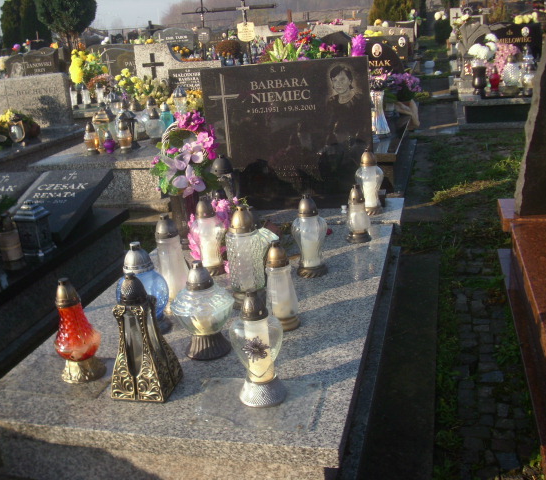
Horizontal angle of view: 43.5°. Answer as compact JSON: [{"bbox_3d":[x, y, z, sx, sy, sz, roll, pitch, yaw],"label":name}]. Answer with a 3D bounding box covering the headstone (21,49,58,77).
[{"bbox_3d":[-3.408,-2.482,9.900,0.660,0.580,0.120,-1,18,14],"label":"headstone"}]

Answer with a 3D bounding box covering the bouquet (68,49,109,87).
[{"bbox_3d":[-1.888,-1.755,7.000,0.400,0.400,0.350,0,19,15],"label":"bouquet"}]

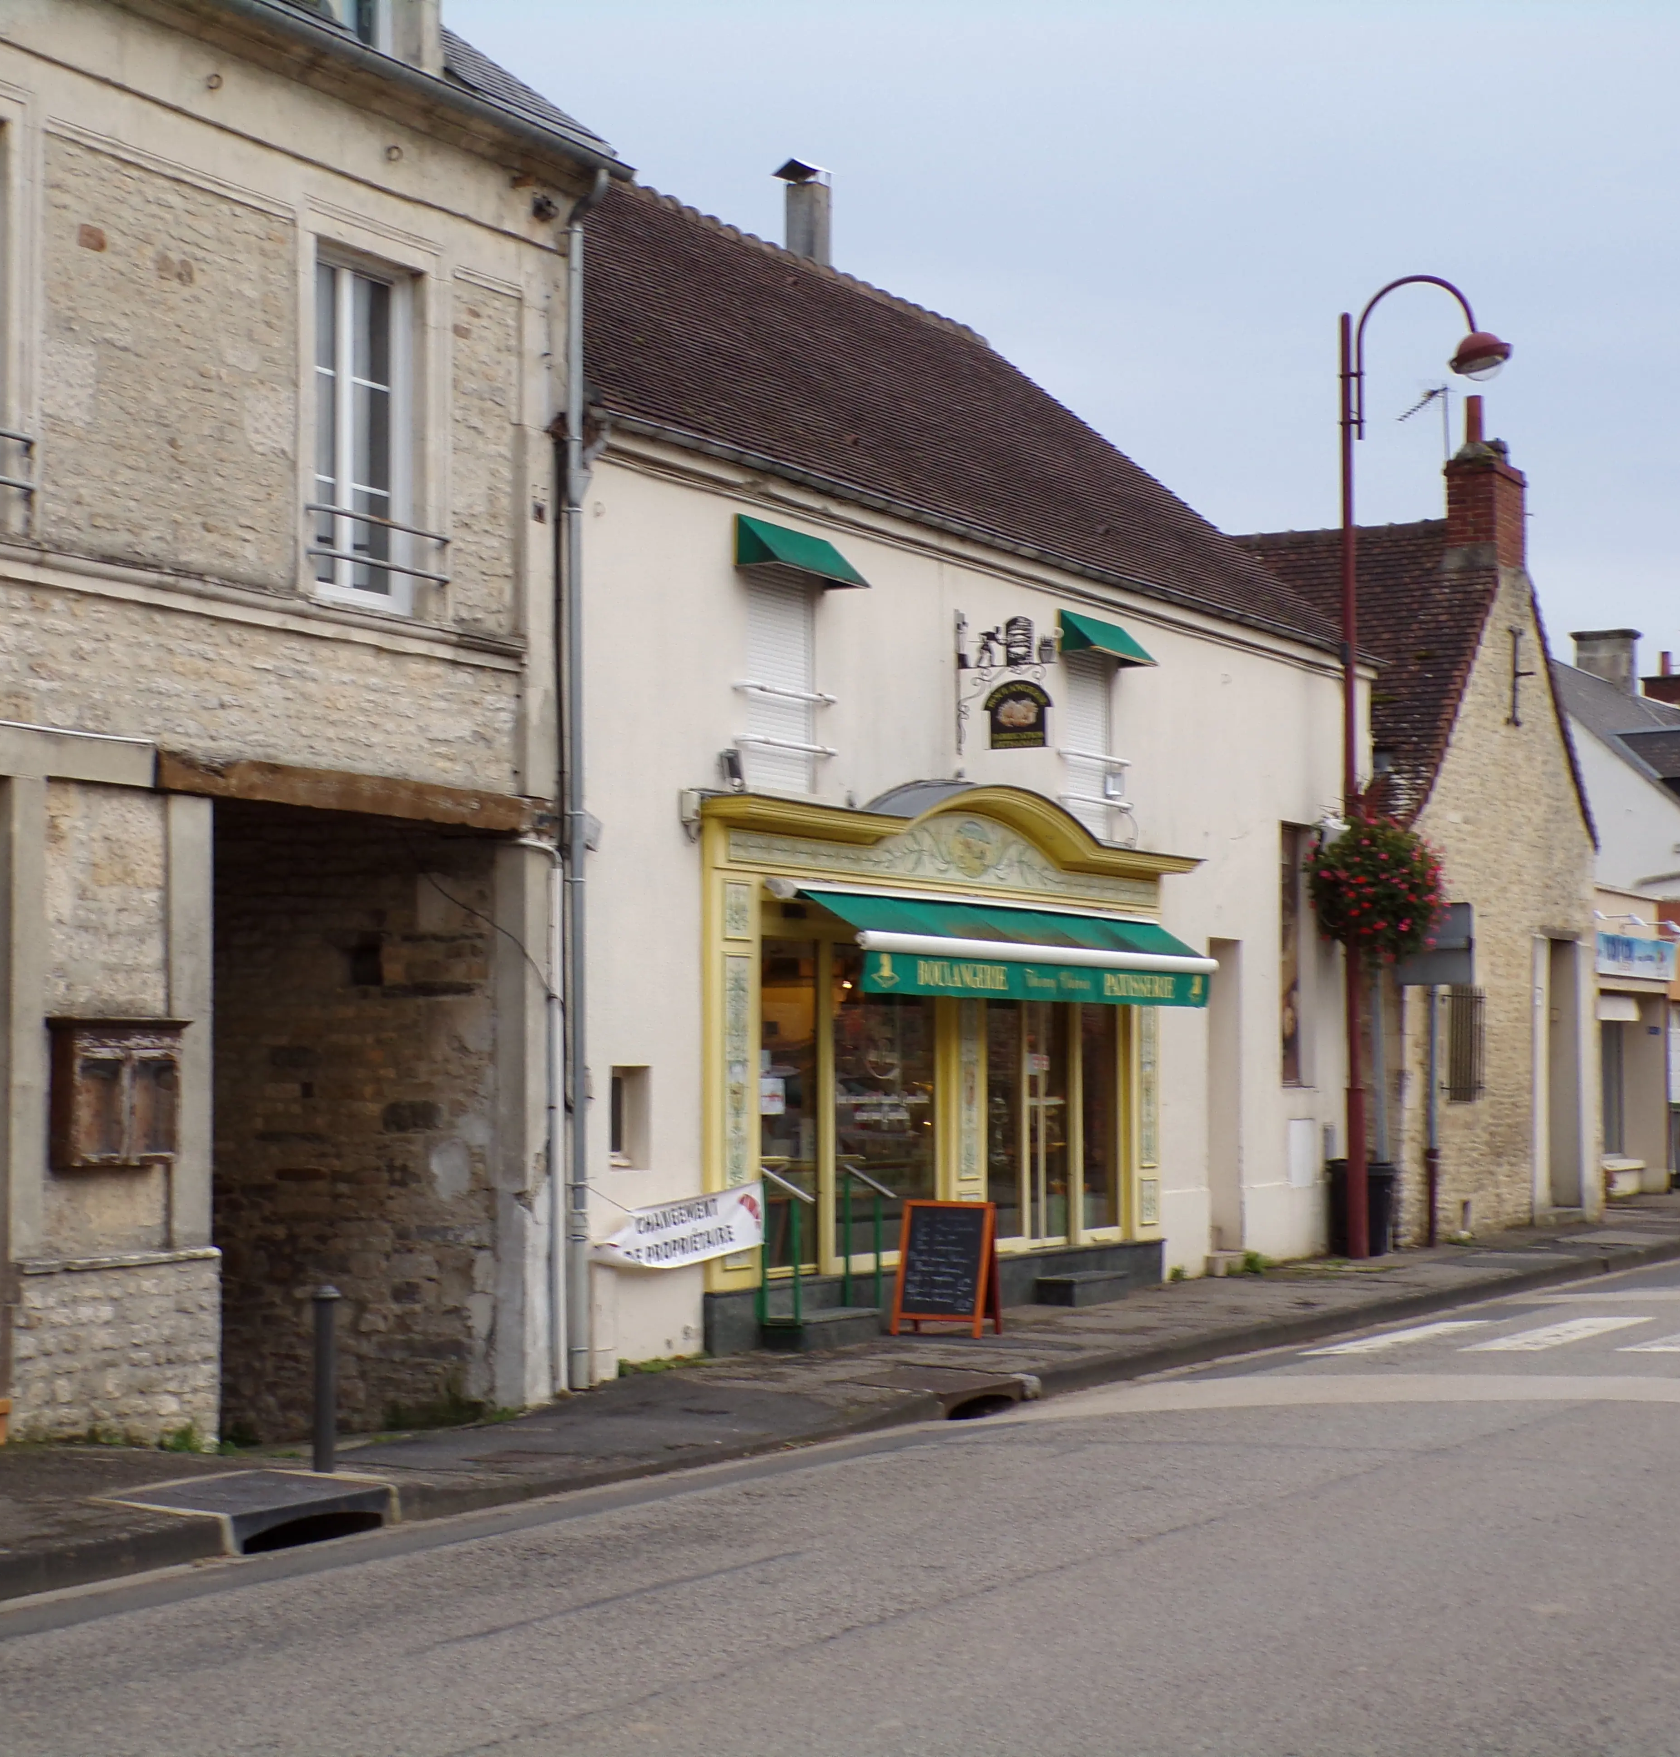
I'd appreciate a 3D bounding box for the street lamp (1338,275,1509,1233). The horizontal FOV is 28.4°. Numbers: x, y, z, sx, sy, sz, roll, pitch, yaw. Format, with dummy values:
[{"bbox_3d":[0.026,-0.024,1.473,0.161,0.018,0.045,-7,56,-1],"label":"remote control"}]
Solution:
[{"bbox_3d":[5.080,-0.949,28.813,1.480,8.420,0.540,-2,-4,29],"label":"street lamp"}]

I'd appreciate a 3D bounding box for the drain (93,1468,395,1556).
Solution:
[{"bbox_3d":[-2.384,2.525,13.196,0.853,0.165,1.082,-2,-4,29],"label":"drain"}]

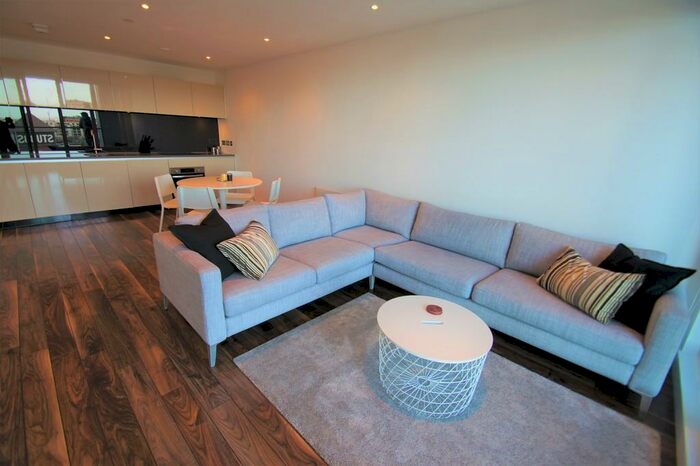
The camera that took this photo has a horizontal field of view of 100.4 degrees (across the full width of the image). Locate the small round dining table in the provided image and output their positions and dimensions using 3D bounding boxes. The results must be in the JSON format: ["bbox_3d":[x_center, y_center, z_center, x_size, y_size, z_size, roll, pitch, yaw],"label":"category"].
[{"bbox_3d":[-1.764,-0.327,4.052,1.050,0.740,1.050,3,19,-1],"label":"small round dining table"}]

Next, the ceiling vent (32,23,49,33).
[{"bbox_3d":[-3.700,-2.454,3.493,0.278,0.033,0.131,19,23,39],"label":"ceiling vent"}]

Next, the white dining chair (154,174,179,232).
[{"bbox_3d":[-2.307,-0.388,4.064,0.490,0.790,0.440,2,19,-4],"label":"white dining chair"}]

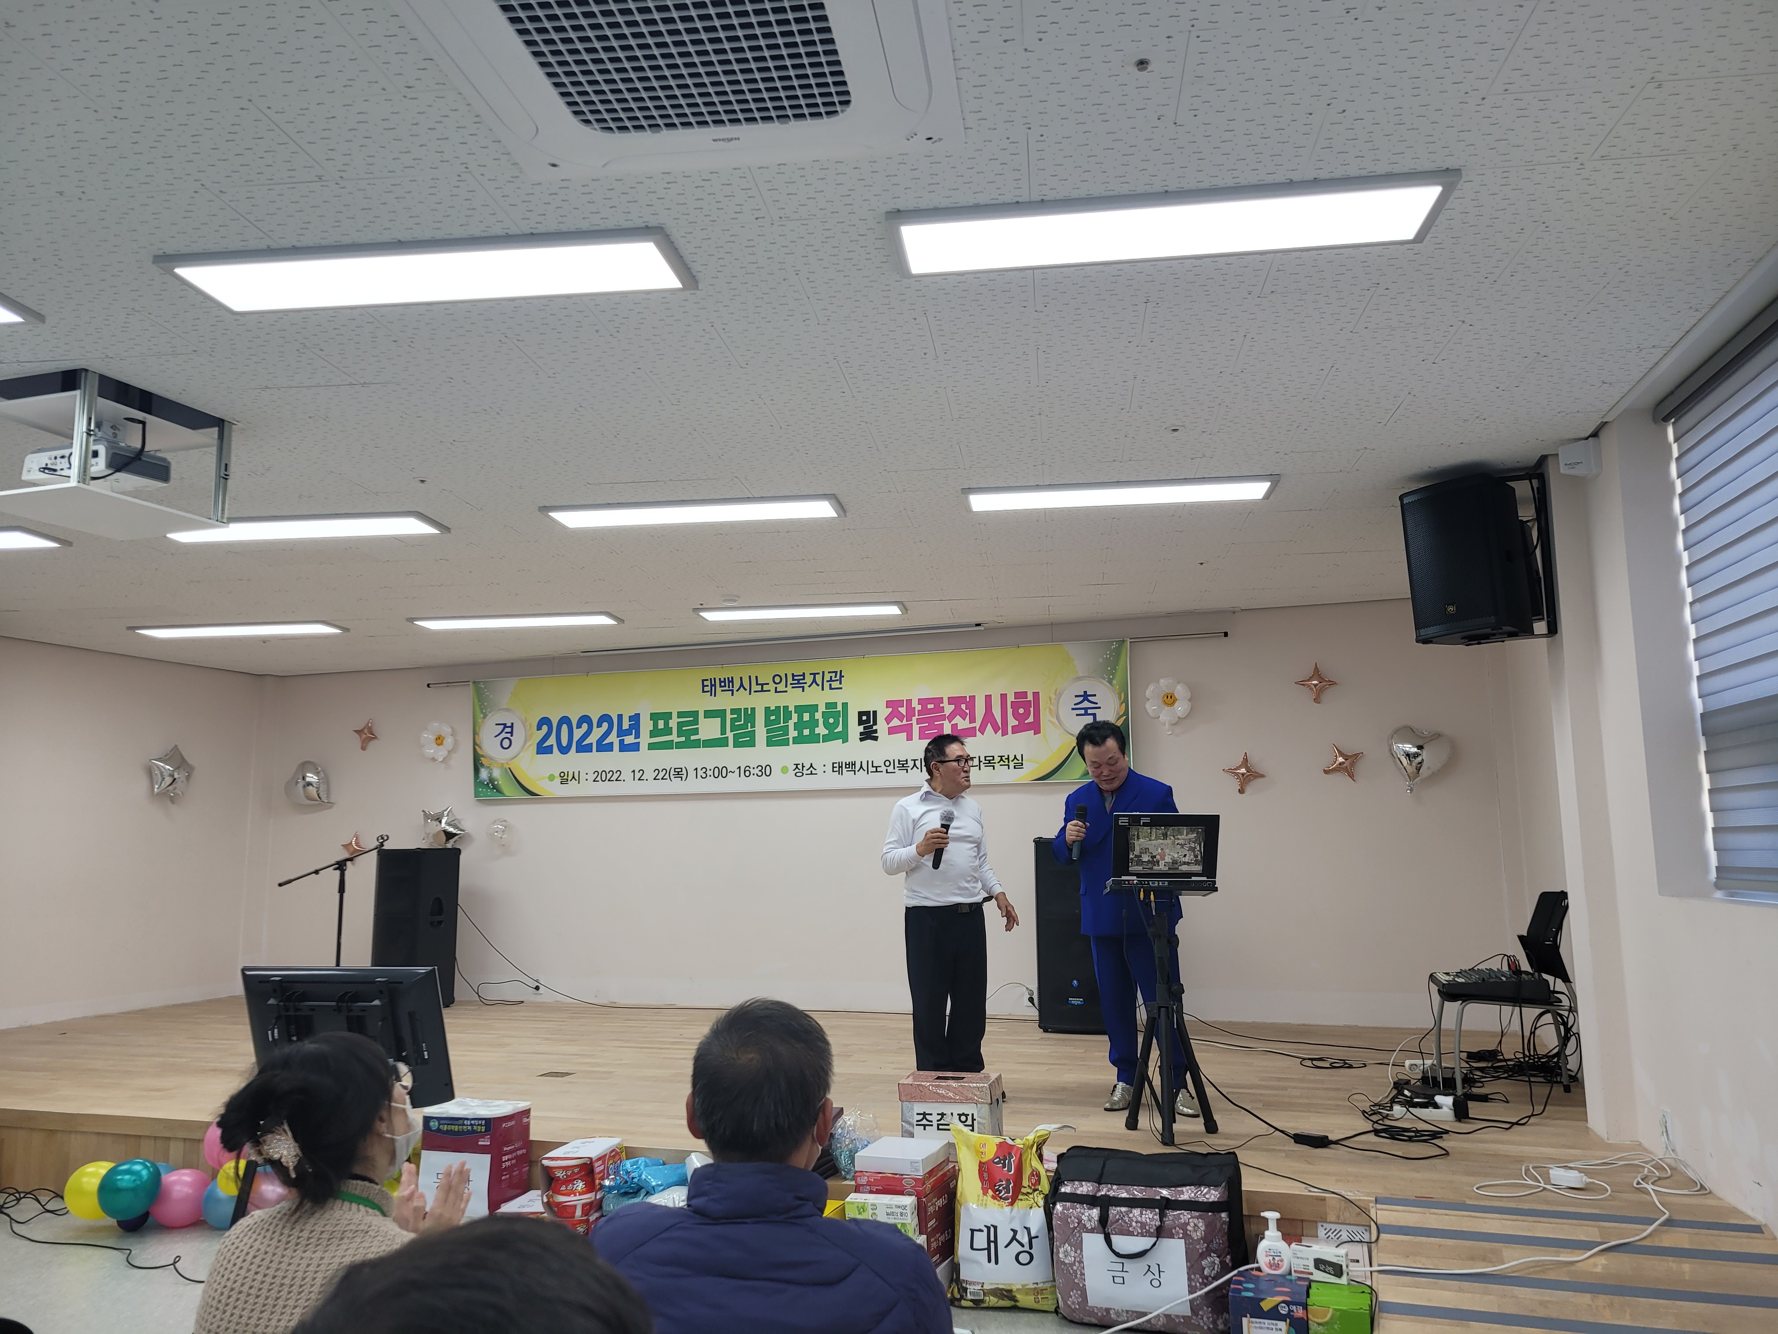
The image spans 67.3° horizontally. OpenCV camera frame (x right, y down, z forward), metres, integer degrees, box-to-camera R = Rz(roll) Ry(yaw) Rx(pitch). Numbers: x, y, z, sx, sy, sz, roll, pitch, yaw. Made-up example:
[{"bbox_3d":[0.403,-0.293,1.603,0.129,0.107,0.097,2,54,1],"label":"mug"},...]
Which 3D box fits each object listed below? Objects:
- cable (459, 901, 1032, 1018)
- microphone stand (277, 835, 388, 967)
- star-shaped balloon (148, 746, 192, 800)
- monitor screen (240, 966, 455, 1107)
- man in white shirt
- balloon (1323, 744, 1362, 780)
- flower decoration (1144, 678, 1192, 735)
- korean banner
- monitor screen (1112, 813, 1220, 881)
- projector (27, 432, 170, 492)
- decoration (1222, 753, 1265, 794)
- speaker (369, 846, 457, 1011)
[{"bbox_3d":[-1.103,1.969,9.042,4.326,0.717,0.350,-3,-8,19],"label":"cable"},{"bbox_3d":[-3.788,1.763,9.100,0.740,1.208,0.550,-1,-8,0],"label":"microphone stand"},{"bbox_3d":[-5.286,0.782,9.829,0.160,0.400,0.360,-3,-8,19],"label":"star-shaped balloon"},{"bbox_3d":[-2.275,1.543,5.590,0.897,0.581,0.091,-2,10,11],"label":"monitor screen"},{"bbox_3d":[0.276,1.083,5.931,0.560,1.595,0.420,3,-9,-25],"label":"man in white shirt"},{"bbox_3d":[2.737,0.582,8.048,0.248,0.243,0.086,-3,-8,20],"label":"balloon"},{"bbox_3d":[1.759,0.245,8.414,0.300,0.370,0.120,-3,-8,19],"label":"flower decoration"},{"bbox_3d":[-0.799,0.416,9.326,4.980,0.900,0.030,-3,-8,19],"label":"korean banner"},{"bbox_3d":[1.051,0.682,5.067,0.410,0.261,0.030,-2,9,7],"label":"monitor screen"},{"bbox_3d":[-2.588,-0.641,4.377,0.352,0.090,0.250,-3,-8,20],"label":"projector"},{"bbox_3d":[2.194,0.660,8.238,0.253,0.248,0.086,4,-6,20],"label":"decoration"},{"bbox_3d":[-3.370,1.870,9.557,0.460,1.110,0.420,-5,-9,27],"label":"speaker"}]

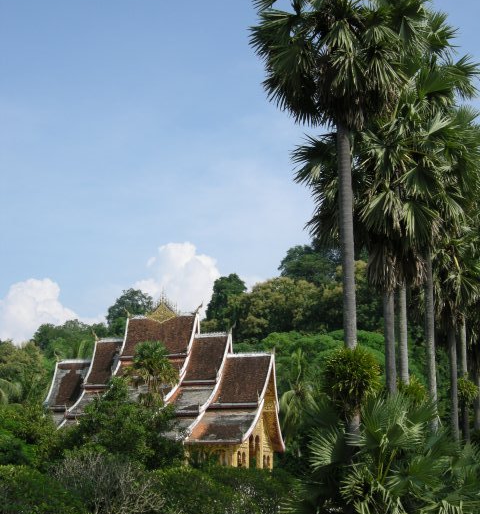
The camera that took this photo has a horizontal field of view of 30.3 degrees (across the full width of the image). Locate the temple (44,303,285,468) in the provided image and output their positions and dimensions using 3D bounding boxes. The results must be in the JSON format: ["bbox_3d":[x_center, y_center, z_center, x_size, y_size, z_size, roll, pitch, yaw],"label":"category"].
[{"bbox_3d":[-7.137,10.625,79.970,21.400,13.200,16.400,-4,-16,18],"label":"temple"}]

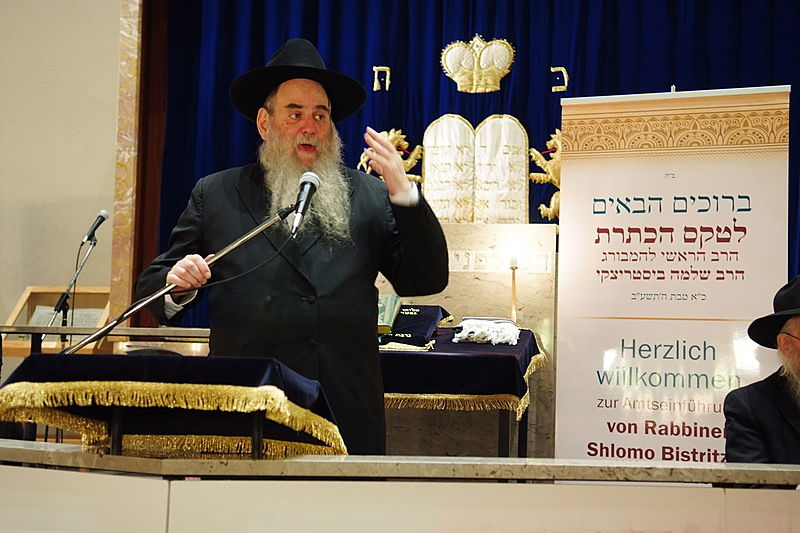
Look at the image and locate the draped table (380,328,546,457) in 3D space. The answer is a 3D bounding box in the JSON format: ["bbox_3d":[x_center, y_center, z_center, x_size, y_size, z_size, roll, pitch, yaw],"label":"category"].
[{"bbox_3d":[0.097,0.800,4.380,0.880,1.100,0.660,1,-2,13],"label":"draped table"}]

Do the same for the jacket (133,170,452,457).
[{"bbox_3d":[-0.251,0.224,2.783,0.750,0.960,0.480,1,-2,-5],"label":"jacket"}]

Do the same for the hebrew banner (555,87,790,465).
[{"bbox_3d":[1.006,0.372,4.260,0.860,2.060,0.100,0,-2,22],"label":"hebrew banner"}]

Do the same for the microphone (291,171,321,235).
[{"bbox_3d":[-0.223,-0.144,2.630,0.052,0.200,0.052,9,-42,8],"label":"microphone"}]

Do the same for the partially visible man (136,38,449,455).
[{"bbox_3d":[-0.251,0.373,2.776,0.750,1.870,0.540,1,-2,-5],"label":"partially visible man"}]

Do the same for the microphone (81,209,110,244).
[{"bbox_3d":[-1.410,-0.185,5.250,0.052,0.195,0.052,37,-9,-9],"label":"microphone"}]

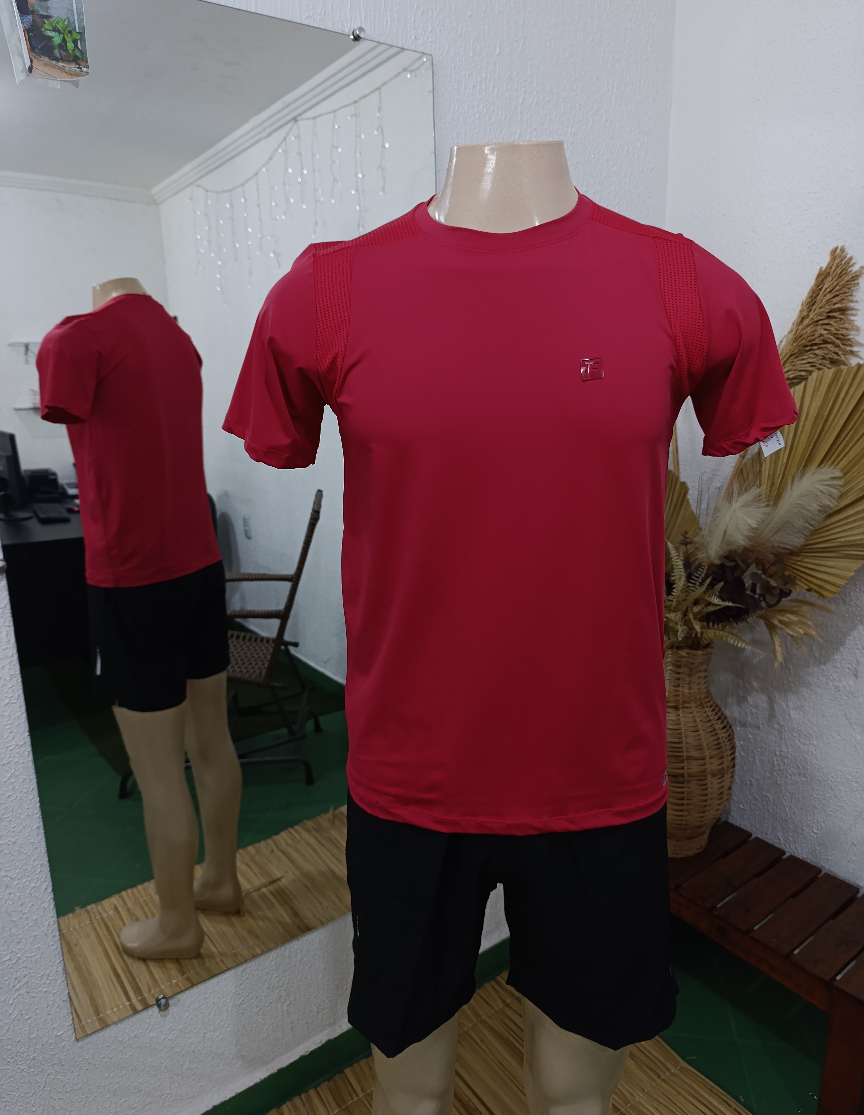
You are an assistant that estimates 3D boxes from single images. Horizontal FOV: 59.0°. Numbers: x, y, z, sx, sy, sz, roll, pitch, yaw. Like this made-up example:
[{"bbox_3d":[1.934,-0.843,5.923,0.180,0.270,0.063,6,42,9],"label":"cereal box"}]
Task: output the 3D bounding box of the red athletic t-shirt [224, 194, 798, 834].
[{"bbox_3d":[0.084,-0.035,0.804,0.585,0.649,0.278,-1,13,1],"label":"red athletic t-shirt"}]

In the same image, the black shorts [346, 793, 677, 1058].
[{"bbox_3d":[0.095,0.359,0.903,0.397,0.438,0.268,-1,13,1],"label":"black shorts"}]

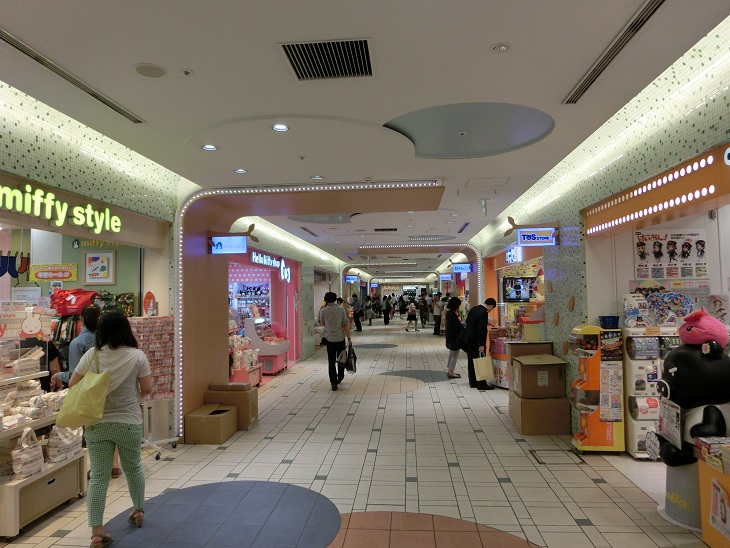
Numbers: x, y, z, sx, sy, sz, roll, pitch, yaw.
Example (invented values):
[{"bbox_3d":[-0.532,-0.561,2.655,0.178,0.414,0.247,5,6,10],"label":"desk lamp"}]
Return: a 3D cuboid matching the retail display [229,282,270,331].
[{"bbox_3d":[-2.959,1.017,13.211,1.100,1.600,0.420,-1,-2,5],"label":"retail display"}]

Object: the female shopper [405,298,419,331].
[{"bbox_3d":[2.043,1.742,21.756,0.480,1.450,0.480,-3,-3,42],"label":"female shopper"}]

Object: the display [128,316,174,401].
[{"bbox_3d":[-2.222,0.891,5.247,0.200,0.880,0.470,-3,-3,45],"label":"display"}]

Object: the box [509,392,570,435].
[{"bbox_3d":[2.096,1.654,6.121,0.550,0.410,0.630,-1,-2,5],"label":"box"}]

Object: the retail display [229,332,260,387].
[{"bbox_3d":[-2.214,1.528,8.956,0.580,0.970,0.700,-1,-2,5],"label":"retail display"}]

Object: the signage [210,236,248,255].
[{"bbox_3d":[-1.718,-0.367,6.472,0.470,0.225,0.080,-1,-2,5],"label":"signage"}]

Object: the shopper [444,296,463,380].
[{"bbox_3d":[1.752,1.252,9.894,0.400,1.550,0.450,0,-3,-11],"label":"shopper"}]

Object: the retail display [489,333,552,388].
[{"bbox_3d":[2.705,1.520,8.868,0.750,0.900,1.000,0,-3,-13],"label":"retail display"}]

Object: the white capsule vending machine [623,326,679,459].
[{"bbox_3d":[2.942,1.167,5.114,0.560,1.270,0.370,-1,-2,5],"label":"white capsule vending machine"}]

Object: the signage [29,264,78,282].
[{"bbox_3d":[-3.770,-0.006,6.133,0.600,0.210,0.020,-1,-2,5],"label":"signage"}]

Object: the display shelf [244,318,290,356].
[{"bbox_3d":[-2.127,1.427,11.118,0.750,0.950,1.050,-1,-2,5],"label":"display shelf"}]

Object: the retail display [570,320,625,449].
[{"bbox_3d":[2.411,1.188,5.307,0.460,1.290,0.320,-1,-2,5],"label":"retail display"}]

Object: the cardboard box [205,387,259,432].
[{"bbox_3d":[-1.675,1.691,6.381,0.550,0.476,0.380,-1,-2,5],"label":"cardboard box"}]

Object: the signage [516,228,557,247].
[{"bbox_3d":[2.150,-0.454,6.359,0.500,0.225,0.080,-1,-2,5],"label":"signage"}]

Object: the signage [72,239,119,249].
[{"bbox_3d":[-3.203,-0.363,6.053,0.610,0.115,0.030,-1,-2,5],"label":"signage"}]

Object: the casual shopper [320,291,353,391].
[{"bbox_3d":[-0.531,1.179,9.015,0.550,1.680,0.420,-1,-2,5],"label":"casual shopper"}]

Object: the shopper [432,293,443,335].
[{"bbox_3d":[2.926,1.611,20.377,0.380,1.700,0.480,0,-3,-25],"label":"shopper"}]

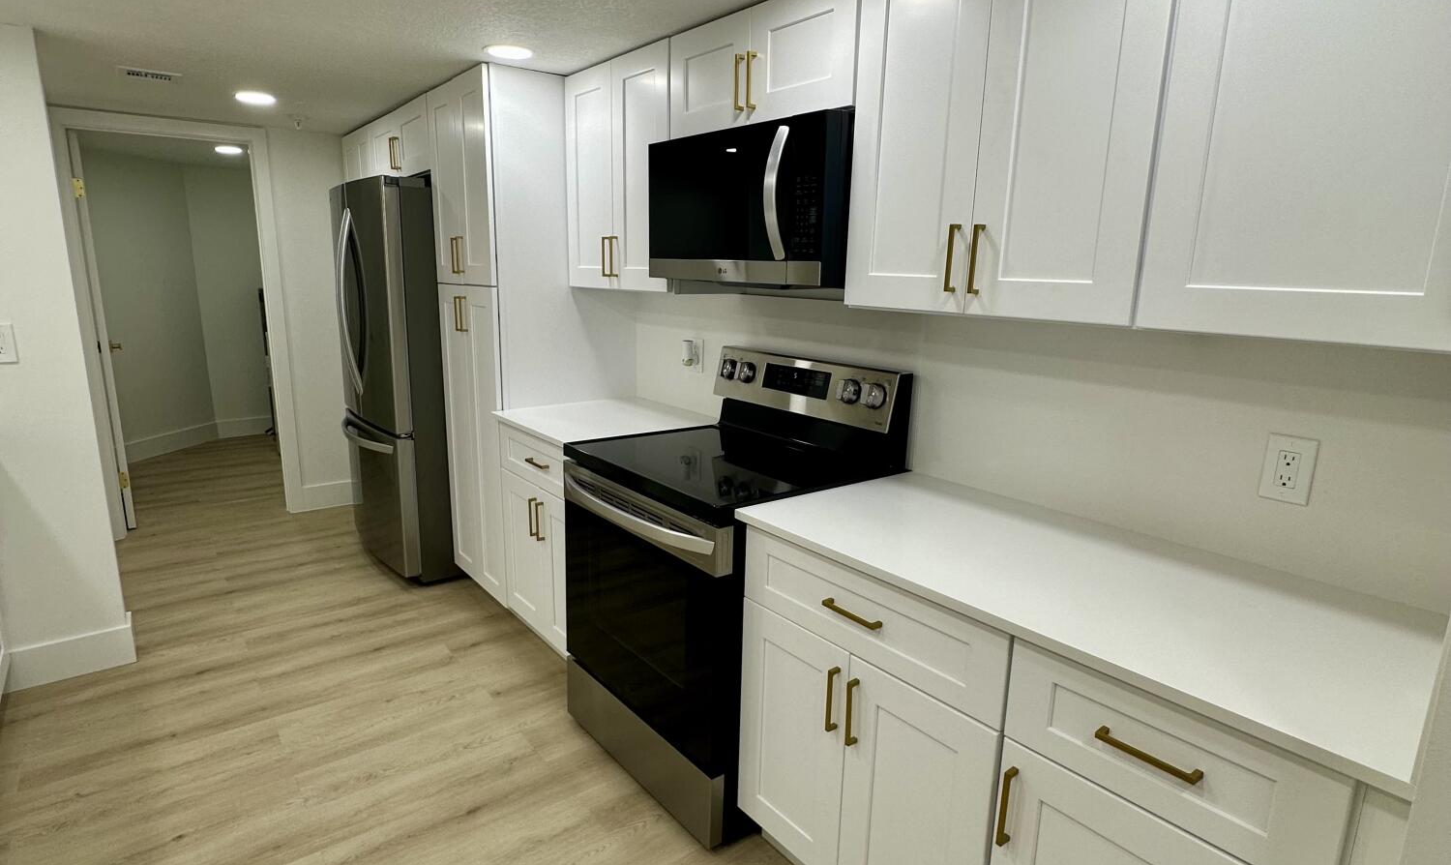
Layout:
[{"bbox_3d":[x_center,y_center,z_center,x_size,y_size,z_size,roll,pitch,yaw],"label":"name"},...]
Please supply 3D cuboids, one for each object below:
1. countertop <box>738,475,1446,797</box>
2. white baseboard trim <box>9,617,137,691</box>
[{"bbox_3d":[0.649,0.264,1.538,0.637,0.023,1.217,-8,15,-37],"label":"countertop"},{"bbox_3d":[-2.334,0.799,2.788,0.363,0.143,0.020,-9,15,-37],"label":"white baseboard trim"}]

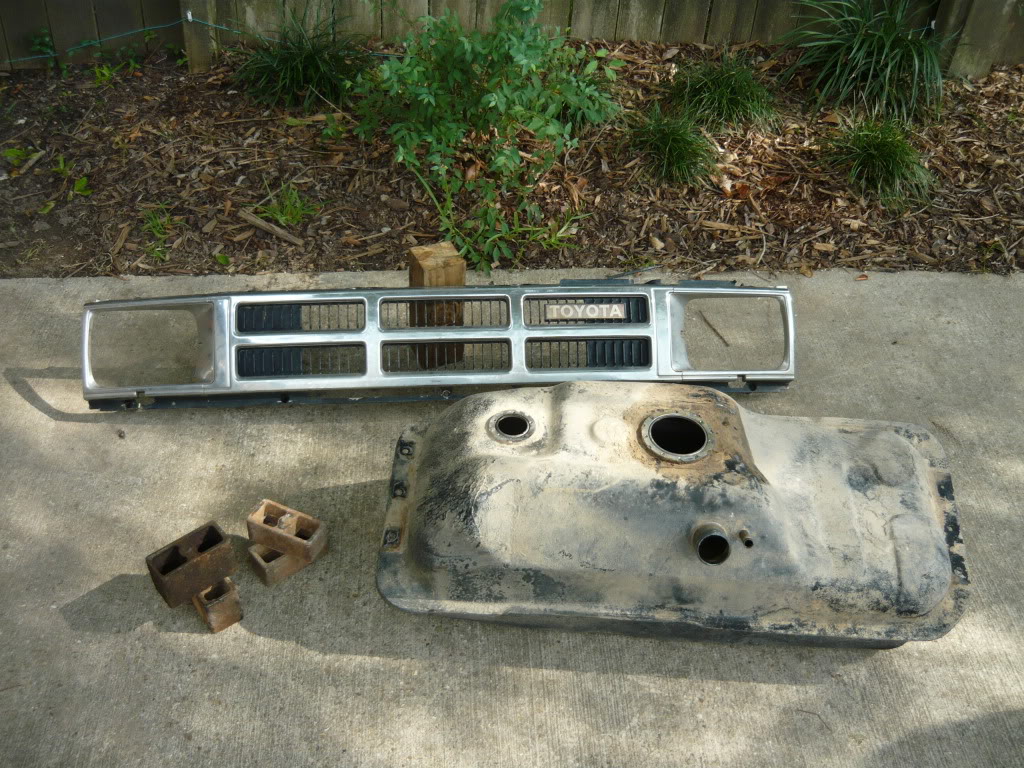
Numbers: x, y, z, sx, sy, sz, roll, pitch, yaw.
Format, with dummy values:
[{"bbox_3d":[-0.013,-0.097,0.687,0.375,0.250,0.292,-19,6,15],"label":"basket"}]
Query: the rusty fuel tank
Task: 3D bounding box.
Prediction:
[{"bbox_3d":[0.285,0.188,1.718,0.995,0.230,0.460,3,42,-1],"label":"rusty fuel tank"}]

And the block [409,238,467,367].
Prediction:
[{"bbox_3d":[-0.157,-0.164,2.053,0.089,0.255,0.089,-15,46,-19],"label":"block"}]

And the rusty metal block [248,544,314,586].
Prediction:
[{"bbox_3d":[-0.386,0.291,1.693,0.118,0.050,0.053,-28,51,-30],"label":"rusty metal block"}]

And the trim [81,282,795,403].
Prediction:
[{"bbox_3d":[-0.124,-0.077,1.964,1.400,0.220,0.105,-2,6,-6],"label":"trim"}]

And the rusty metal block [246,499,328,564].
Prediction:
[{"bbox_3d":[-0.381,0.251,1.657,0.118,0.056,0.051,18,44,15],"label":"rusty metal block"}]

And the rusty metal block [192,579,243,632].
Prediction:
[{"bbox_3d":[-0.476,0.362,1.588,0.052,0.077,0.031,-29,51,-30],"label":"rusty metal block"}]

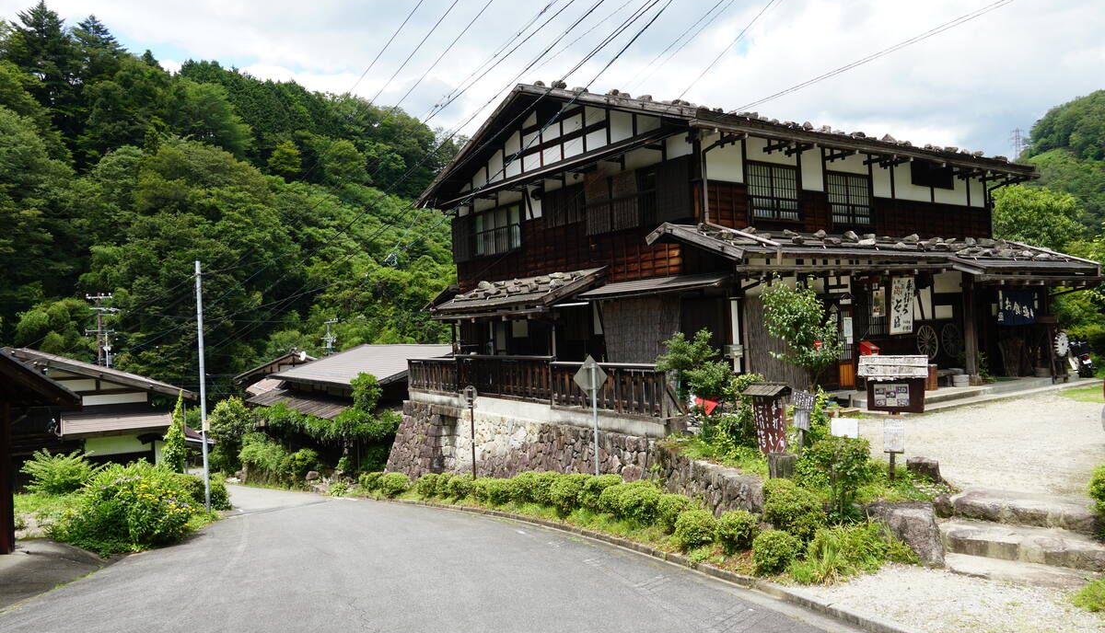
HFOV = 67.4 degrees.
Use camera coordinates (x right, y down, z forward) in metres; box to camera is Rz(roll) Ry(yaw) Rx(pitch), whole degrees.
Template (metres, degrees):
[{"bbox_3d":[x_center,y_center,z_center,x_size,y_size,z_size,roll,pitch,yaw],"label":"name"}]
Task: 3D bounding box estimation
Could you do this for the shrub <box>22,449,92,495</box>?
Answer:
[{"bbox_3d":[-12.424,3.918,20.800,1.750,1.150,1.600,-2,-1,-31],"label":"shrub"}]

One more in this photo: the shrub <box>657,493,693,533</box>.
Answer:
[{"bbox_3d":[1.413,2.278,9.600,0.450,0.450,0.450,-3,-1,8],"label":"shrub"}]

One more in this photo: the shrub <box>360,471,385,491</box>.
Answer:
[{"bbox_3d":[-4.388,4.040,20.200,0.660,0.520,0.660,-2,-1,-13],"label":"shrub"}]

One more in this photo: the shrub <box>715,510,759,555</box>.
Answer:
[{"bbox_3d":[1.805,2.111,8.100,0.440,0.430,0.440,-3,-1,12],"label":"shrub"}]

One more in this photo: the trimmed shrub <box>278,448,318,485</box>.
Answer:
[{"bbox_3d":[-5.725,3.398,18.700,0.900,0.850,0.900,-2,-1,-17],"label":"trimmed shrub"}]

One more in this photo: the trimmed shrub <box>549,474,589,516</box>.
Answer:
[{"bbox_3d":[0.232,2.430,11.300,0.560,0.560,0.560,-2,-1,1],"label":"trimmed shrub"}]

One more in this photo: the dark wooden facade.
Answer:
[{"bbox_3d":[4.758,-2.072,22.514,15.800,7.900,14.600,-2,-1,-35],"label":"dark wooden facade"}]

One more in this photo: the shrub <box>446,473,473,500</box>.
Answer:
[{"bbox_3d":[-1.619,2.973,14.500,0.500,0.460,0.500,-2,-1,-7],"label":"shrub"}]

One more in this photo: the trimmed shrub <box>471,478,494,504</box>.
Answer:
[{"bbox_3d":[-1.368,3.414,16.300,0.540,0.520,0.540,-2,-1,-5],"label":"trimmed shrub"}]

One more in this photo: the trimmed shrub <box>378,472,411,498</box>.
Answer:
[{"bbox_3d":[-3.716,3.955,19.500,0.770,0.600,0.750,-2,-1,-11],"label":"trimmed shrub"}]

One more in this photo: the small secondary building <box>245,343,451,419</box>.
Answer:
[{"bbox_3d":[-5.937,3.480,34.055,9.600,4.670,13.000,-2,-1,-34],"label":"small secondary building"}]

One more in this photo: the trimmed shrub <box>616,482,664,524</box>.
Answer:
[{"bbox_3d":[1.210,2.565,11.400,0.630,0.580,0.630,-3,-1,5],"label":"trimmed shrub"}]

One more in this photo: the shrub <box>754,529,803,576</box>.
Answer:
[{"bbox_3d":[1.975,2.073,7.300,0.440,0.410,0.440,-3,-1,14],"label":"shrub"}]

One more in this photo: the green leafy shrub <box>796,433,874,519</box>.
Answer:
[{"bbox_3d":[2.861,1.620,8.400,0.750,0.840,0.720,-3,-1,18],"label":"green leafy shrub"}]

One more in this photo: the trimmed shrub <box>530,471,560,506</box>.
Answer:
[{"bbox_3d":[-0.123,3.084,14.800,0.580,0.600,0.580,-3,-1,-1],"label":"trimmed shrub"}]

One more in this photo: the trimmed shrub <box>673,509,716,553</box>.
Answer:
[{"bbox_3d":[1.631,2.454,9.500,0.520,0.500,0.520,-3,-1,9],"label":"trimmed shrub"}]

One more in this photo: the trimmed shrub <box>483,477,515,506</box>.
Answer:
[{"bbox_3d":[-1.010,3.345,15.800,0.640,0.560,0.640,-2,-1,-4],"label":"trimmed shrub"}]

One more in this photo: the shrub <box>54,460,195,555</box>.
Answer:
[{"bbox_3d":[-5.380,2.386,10.400,1.750,1.100,1.500,-2,-1,-28],"label":"shrub"}]

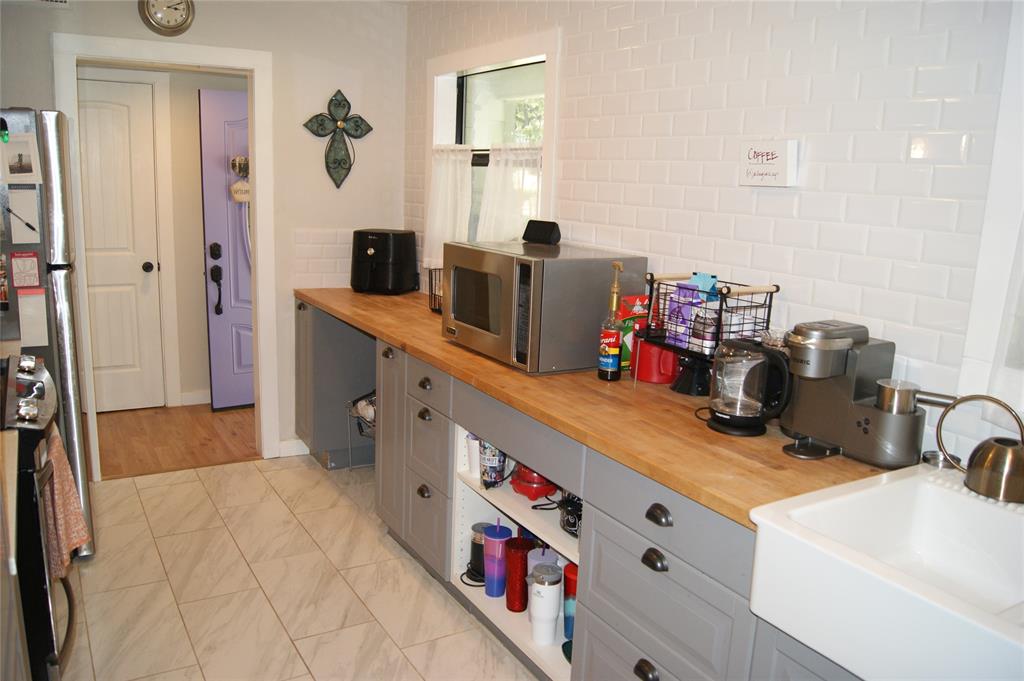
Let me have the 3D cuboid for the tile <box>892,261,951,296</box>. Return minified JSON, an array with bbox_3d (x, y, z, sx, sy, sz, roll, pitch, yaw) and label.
[{"bbox_3d":[1.011,-0.158,1.911,0.010,0.077,0.151,-6,15,-32],"label":"tile"}]

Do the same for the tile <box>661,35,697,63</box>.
[{"bbox_3d":[0.547,-0.943,2.512,0.009,0.076,0.150,-5,14,-32],"label":"tile"}]

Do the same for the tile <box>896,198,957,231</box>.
[{"bbox_3d":[1.016,-0.310,1.877,0.010,0.077,0.151,-6,15,-32],"label":"tile"}]

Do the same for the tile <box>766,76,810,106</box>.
[{"bbox_3d":[0.781,-0.703,2.173,0.009,0.076,0.150,-5,14,-32],"label":"tile"}]

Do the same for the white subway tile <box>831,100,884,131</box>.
[{"bbox_3d":[0.888,-0.574,1.981,0.010,0.076,0.152,-5,14,-32],"label":"white subway tile"}]

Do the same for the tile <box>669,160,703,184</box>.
[{"bbox_3d":[0.576,-0.553,2.543,0.010,0.079,0.153,-5,14,-32],"label":"tile"}]

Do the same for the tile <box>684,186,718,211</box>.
[{"bbox_3d":[0.613,-0.460,2.487,0.010,0.076,0.152,-5,14,-32],"label":"tile"}]

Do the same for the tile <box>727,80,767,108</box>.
[{"bbox_3d":[0.702,-0.738,2.298,0.010,0.076,0.152,-5,14,-32],"label":"tile"}]

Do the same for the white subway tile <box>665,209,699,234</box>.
[{"bbox_3d":[0.564,-0.393,2.546,0.010,0.076,0.152,-5,14,-32],"label":"white subway tile"}]

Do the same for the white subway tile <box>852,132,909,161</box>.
[{"bbox_3d":[0.948,-0.495,1.977,0.009,0.076,0.152,-7,15,-32],"label":"white subway tile"}]

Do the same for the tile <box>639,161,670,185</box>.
[{"bbox_3d":[0.495,-0.584,2.672,0.010,0.079,0.153,-5,14,-32],"label":"tile"}]

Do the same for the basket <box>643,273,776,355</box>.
[{"bbox_3d":[0.586,-0.088,2.292,0.235,0.205,0.330,-5,14,-32],"label":"basket"}]

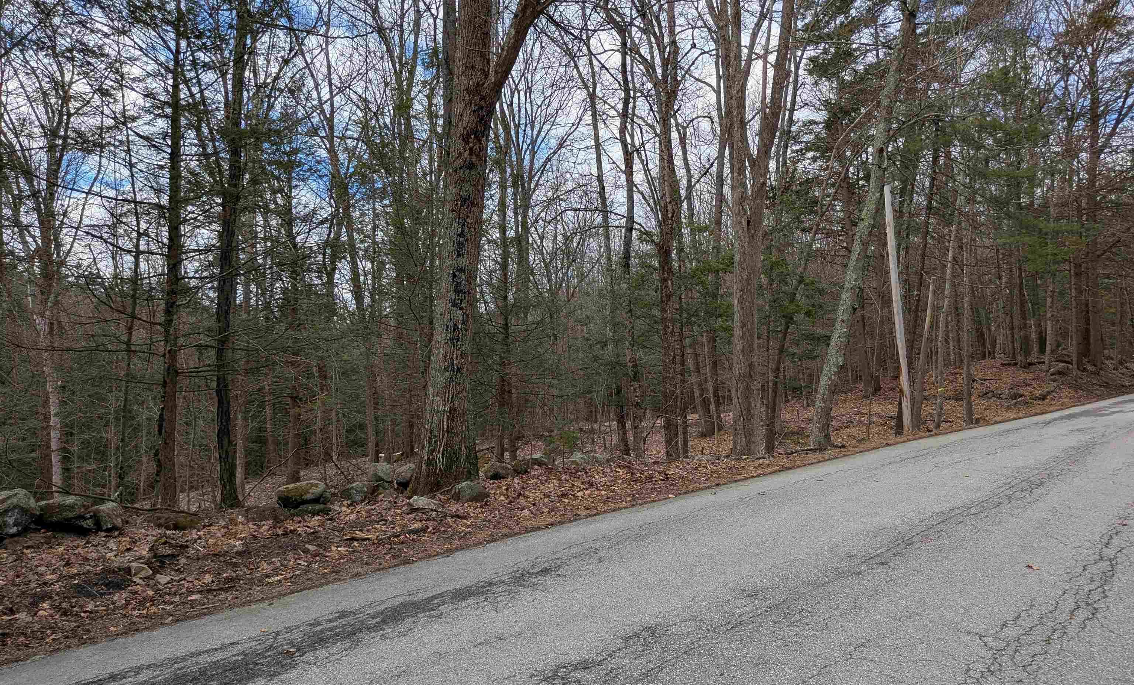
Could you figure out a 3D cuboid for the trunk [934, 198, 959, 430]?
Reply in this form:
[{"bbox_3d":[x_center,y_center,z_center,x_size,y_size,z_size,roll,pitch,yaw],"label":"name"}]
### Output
[{"bbox_3d":[7.810,-0.605,16.185,0.170,4.830,0.160,5,-2,24],"label":"trunk"}]

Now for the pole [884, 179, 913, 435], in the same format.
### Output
[{"bbox_3d":[6.516,-0.685,15.485,0.160,4.900,0.160,-5,-2,24],"label":"pole"}]

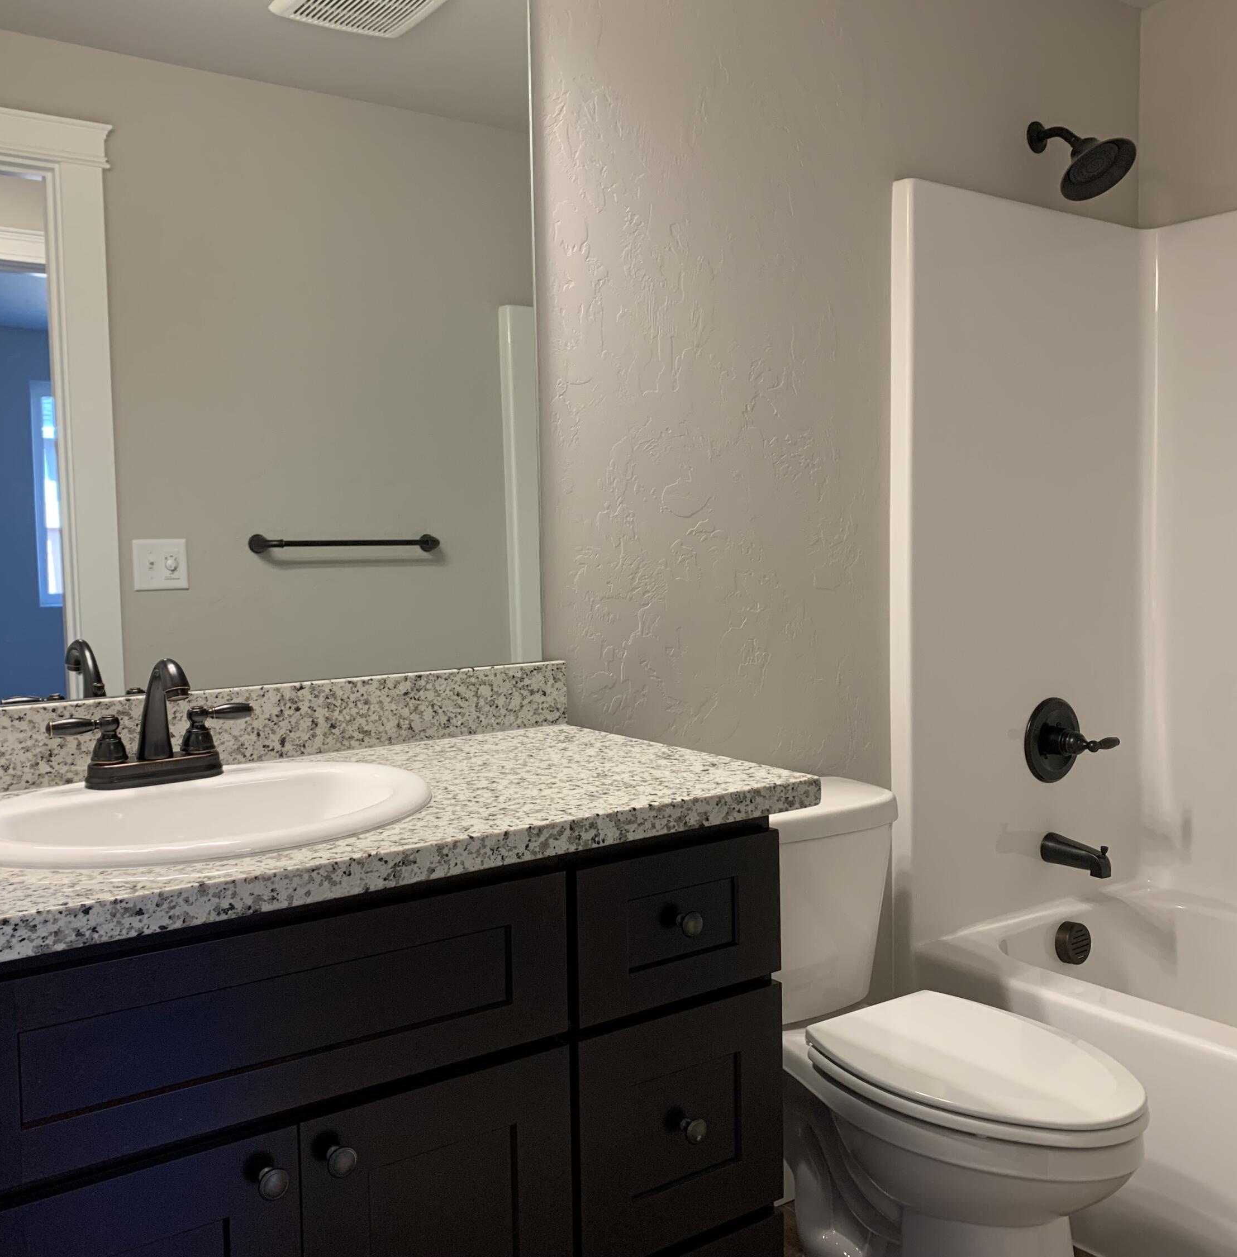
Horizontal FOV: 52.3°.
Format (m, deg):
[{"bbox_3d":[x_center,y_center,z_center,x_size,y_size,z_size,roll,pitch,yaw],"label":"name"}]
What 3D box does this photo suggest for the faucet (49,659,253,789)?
[{"bbox_3d":[-0.523,0.108,1.452,0.238,0.147,0.138,-4,5,-35],"label":"faucet"}]

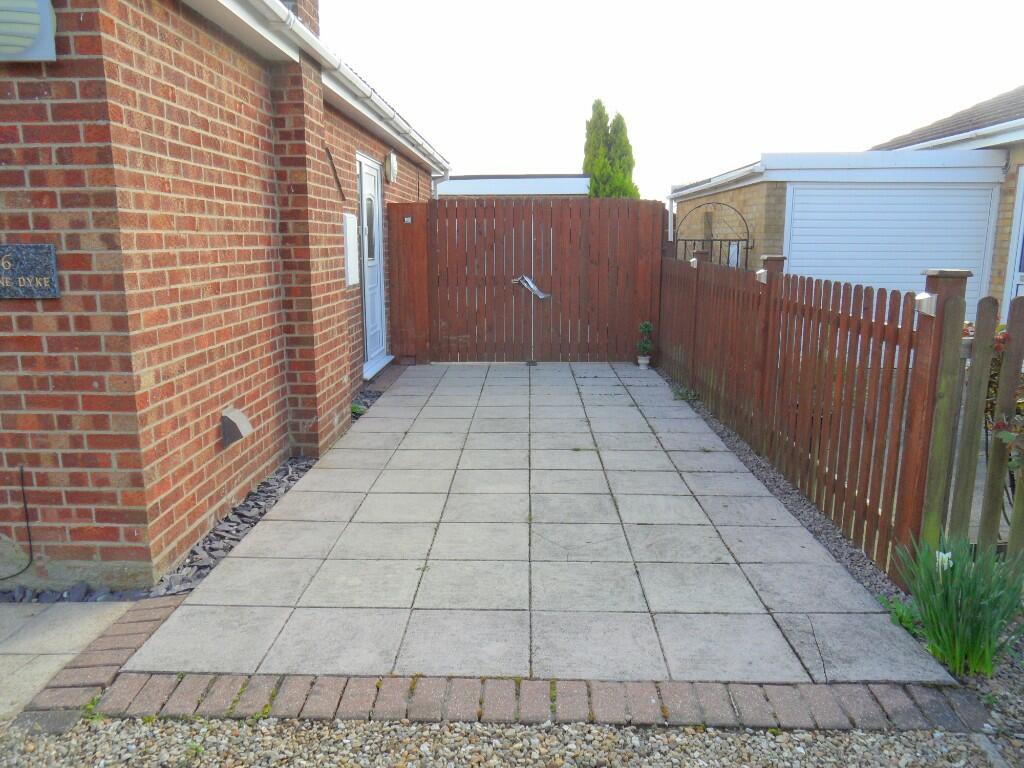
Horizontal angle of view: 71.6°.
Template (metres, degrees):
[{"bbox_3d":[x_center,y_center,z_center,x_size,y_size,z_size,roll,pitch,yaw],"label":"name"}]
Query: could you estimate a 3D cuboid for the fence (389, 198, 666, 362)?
[{"bbox_3d":[0.161,-1.171,8.191,3.177,1.873,0.103,0,12,1],"label":"fence"}]

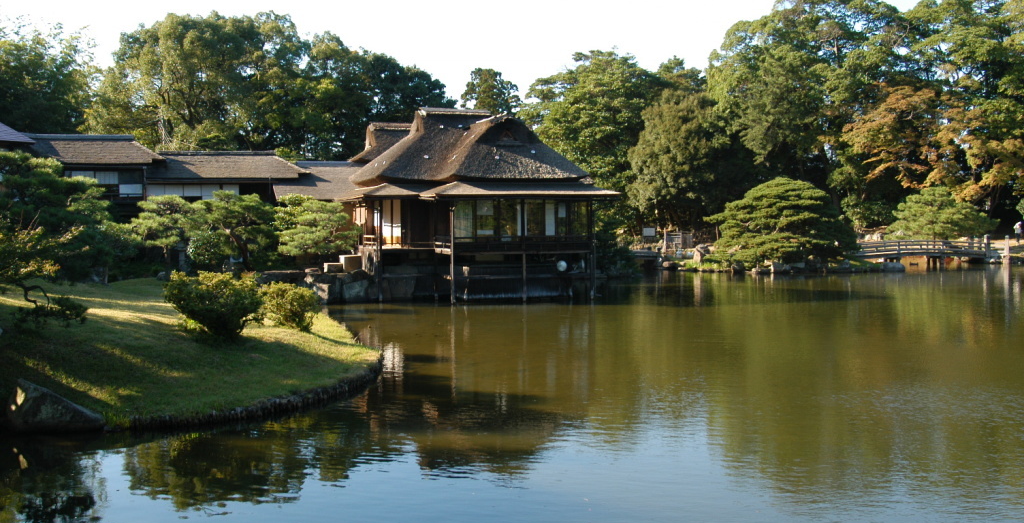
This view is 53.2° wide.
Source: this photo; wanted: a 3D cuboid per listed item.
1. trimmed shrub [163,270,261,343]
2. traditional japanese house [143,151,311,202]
[{"bbox_3d":[-6.535,0.974,22.400,2.100,1.450,1.900,-1,2,-17],"label":"trimmed shrub"},{"bbox_3d":[-13.335,-3.399,48.300,7.200,3.700,5.000,-1,2,-18],"label":"traditional japanese house"}]

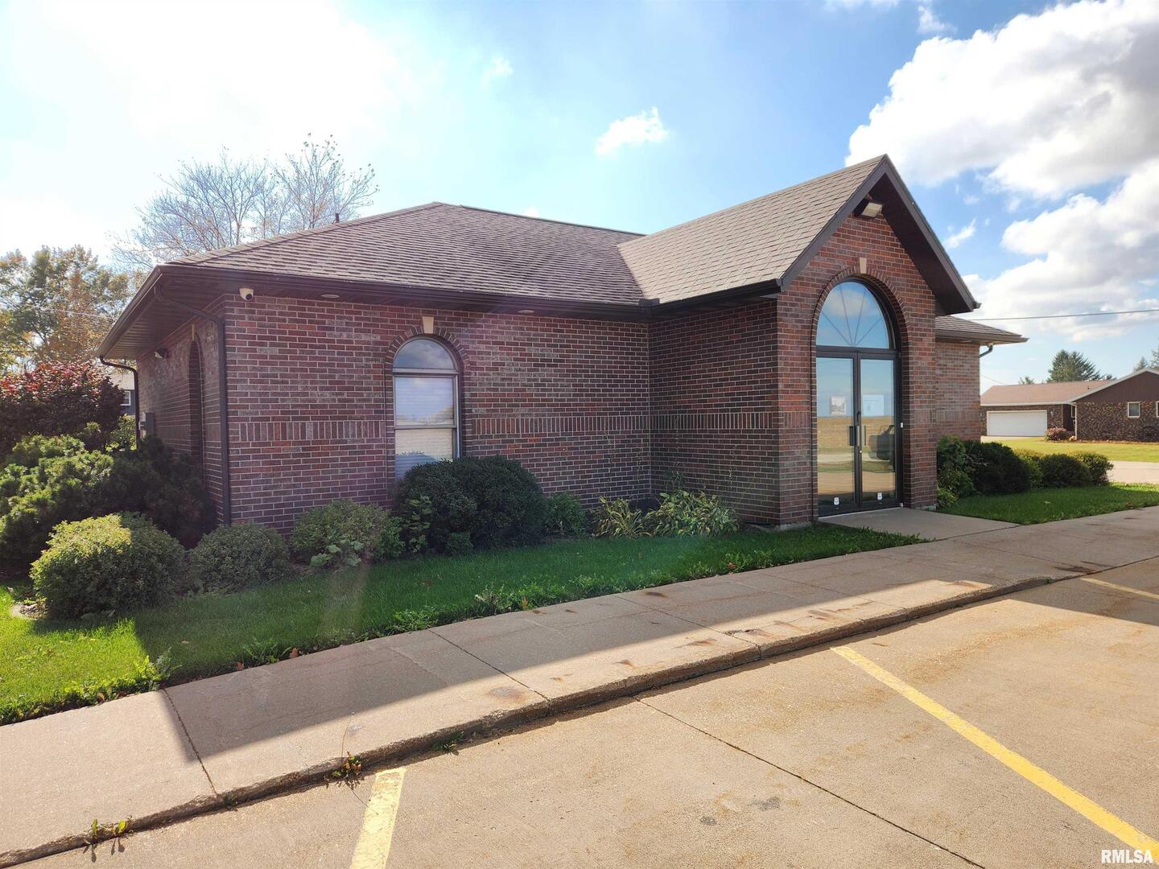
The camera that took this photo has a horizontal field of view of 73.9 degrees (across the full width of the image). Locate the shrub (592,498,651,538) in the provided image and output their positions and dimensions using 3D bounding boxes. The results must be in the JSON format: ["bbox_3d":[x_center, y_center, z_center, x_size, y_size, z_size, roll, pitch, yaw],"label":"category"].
[{"bbox_3d":[0.487,0.959,8.892,0.716,0.467,0.658,-1,1,0],"label":"shrub"}]

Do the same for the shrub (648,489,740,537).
[{"bbox_3d":[1.340,0.909,9.006,1.189,0.532,1.010,-2,1,-34],"label":"shrub"}]

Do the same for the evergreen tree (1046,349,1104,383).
[{"bbox_3d":[60.993,-5.670,94.948,7.400,9.800,7.200,-2,1,-34],"label":"evergreen tree"}]

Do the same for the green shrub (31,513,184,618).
[{"bbox_3d":[-3.548,0.981,5.834,1.026,0.763,0.974,-2,1,-34],"label":"green shrub"}]

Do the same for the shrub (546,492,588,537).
[{"bbox_3d":[-0.156,0.955,9.201,0.525,0.528,0.499,-1,1,0],"label":"shrub"}]

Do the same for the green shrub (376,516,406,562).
[{"bbox_3d":[-1.880,1.032,7.709,0.294,0.474,0.279,-2,1,-34],"label":"green shrub"}]

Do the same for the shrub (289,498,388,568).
[{"bbox_3d":[-2.342,0.963,7.535,0.959,0.665,0.844,-2,1,-34],"label":"shrub"}]

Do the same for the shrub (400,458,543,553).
[{"bbox_3d":[-1.153,0.746,8.360,1.734,1.037,1.422,-2,1,-34],"label":"shrub"}]

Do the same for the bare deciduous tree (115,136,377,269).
[{"bbox_3d":[-12.216,-4.810,27.913,9.500,12.000,9.000,-2,1,-34],"label":"bare deciduous tree"}]

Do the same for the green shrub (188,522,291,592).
[{"bbox_3d":[-2.871,1.032,6.527,0.818,0.581,0.777,-2,1,-34],"label":"green shrub"}]

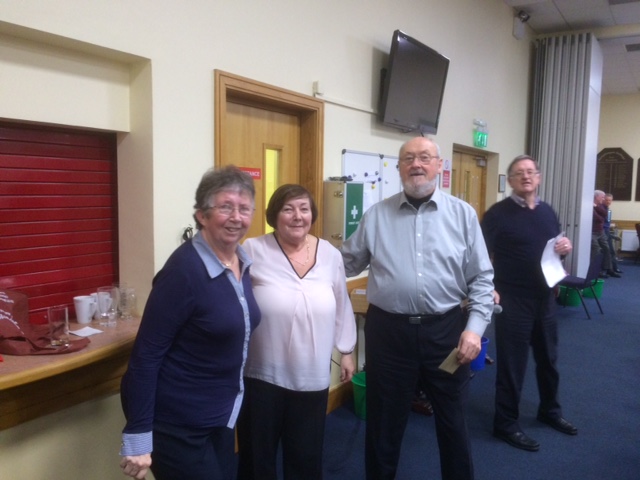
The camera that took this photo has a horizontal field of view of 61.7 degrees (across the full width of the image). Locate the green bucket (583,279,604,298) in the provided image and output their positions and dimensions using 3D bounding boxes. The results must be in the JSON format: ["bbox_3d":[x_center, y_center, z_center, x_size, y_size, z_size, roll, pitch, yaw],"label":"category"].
[{"bbox_3d":[4.157,0.735,8.134,0.300,0.250,0.300,4,6,33],"label":"green bucket"}]

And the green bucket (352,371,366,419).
[{"bbox_3d":[0.374,1.092,3.734,0.300,0.245,0.300,1,5,0],"label":"green bucket"}]

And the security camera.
[{"bbox_3d":[2.758,-3.022,7.250,0.150,0.150,0.180,0,15,-9],"label":"security camera"}]

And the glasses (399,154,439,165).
[{"bbox_3d":[0.423,-0.337,2.270,0.140,0.042,0.140,3,6,21],"label":"glasses"}]

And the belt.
[{"bbox_3d":[0.404,0.309,2.270,0.395,0.050,0.300,2,5,12],"label":"belt"}]

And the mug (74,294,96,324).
[{"bbox_3d":[-0.970,0.290,2.220,0.100,0.107,0.080,-2,6,-24],"label":"mug"}]

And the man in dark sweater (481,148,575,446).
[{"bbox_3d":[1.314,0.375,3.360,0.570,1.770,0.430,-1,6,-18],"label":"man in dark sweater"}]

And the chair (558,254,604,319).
[{"bbox_3d":[3.354,0.554,6.983,0.480,0.800,0.540,-4,7,-41],"label":"chair"}]

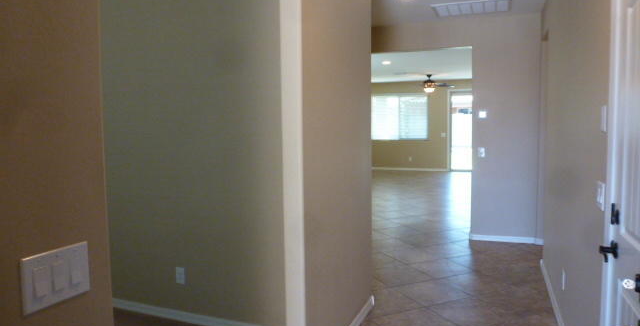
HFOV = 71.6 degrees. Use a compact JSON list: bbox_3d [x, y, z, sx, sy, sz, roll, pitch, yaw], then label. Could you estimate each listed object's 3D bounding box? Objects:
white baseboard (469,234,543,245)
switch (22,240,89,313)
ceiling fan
[{"bbox_3d":[2.263,0.936,5.414,0.830,0.076,0.016,1,5,22],"label":"white baseboard"},{"bbox_3d":[-0.589,0.258,1.006,0.011,0.118,0.163,1,5,22],"label":"switch"},{"bbox_3d":[2.960,-2.151,12.048,1.400,0.490,1.400,1,5,22],"label":"ceiling fan"}]

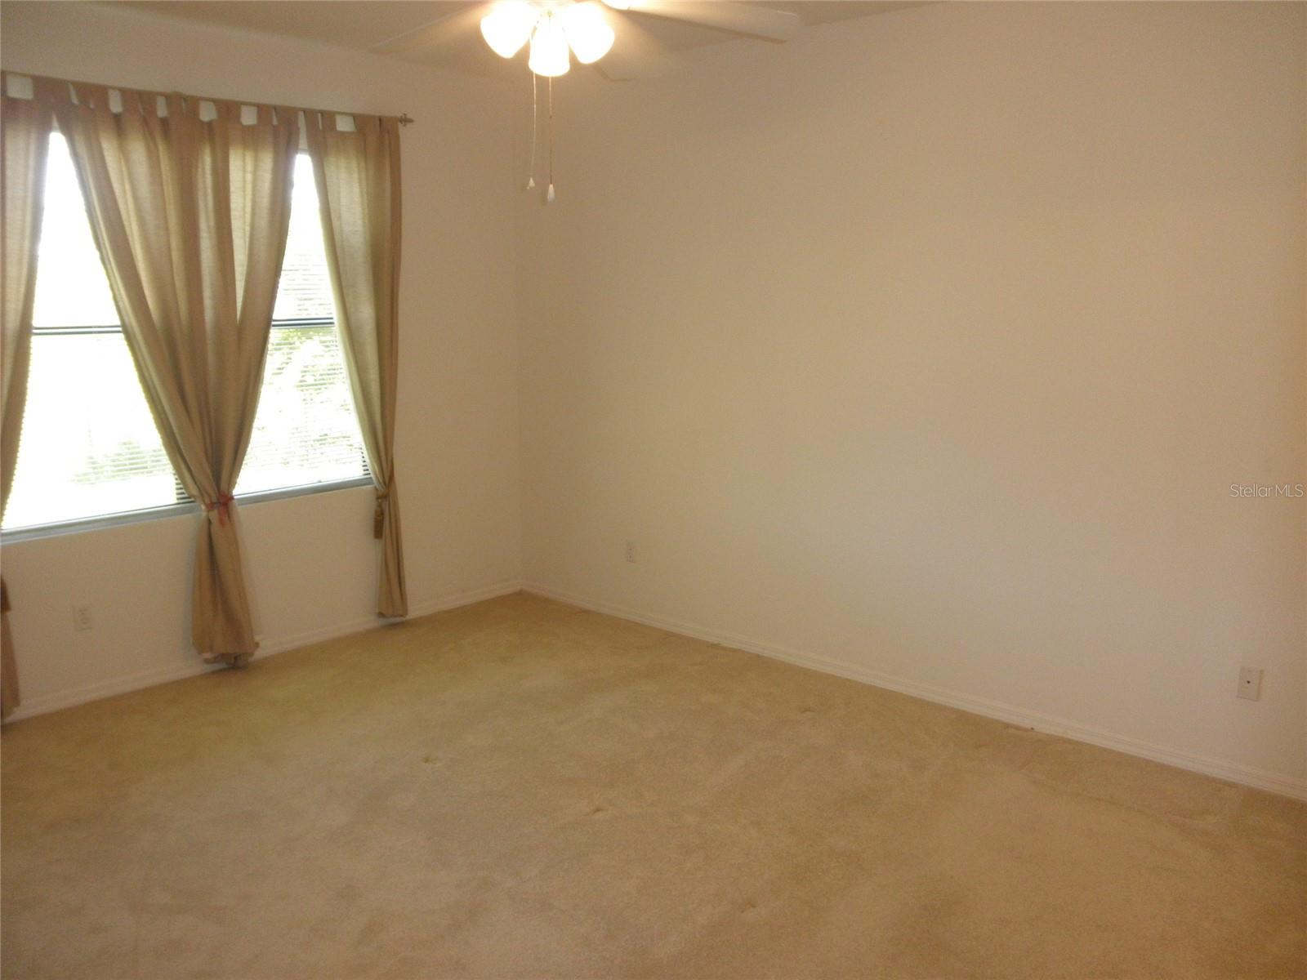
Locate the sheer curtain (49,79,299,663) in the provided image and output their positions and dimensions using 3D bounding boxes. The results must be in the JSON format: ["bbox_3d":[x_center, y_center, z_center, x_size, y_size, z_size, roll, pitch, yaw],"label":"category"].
[{"bbox_3d":[-1.862,-0.399,4.444,0.160,2.410,0.985,9,14,41],"label":"sheer curtain"}]

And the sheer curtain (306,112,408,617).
[{"bbox_3d":[-1.358,-0.520,5.010,0.140,2.390,0.480,9,14,41],"label":"sheer curtain"}]

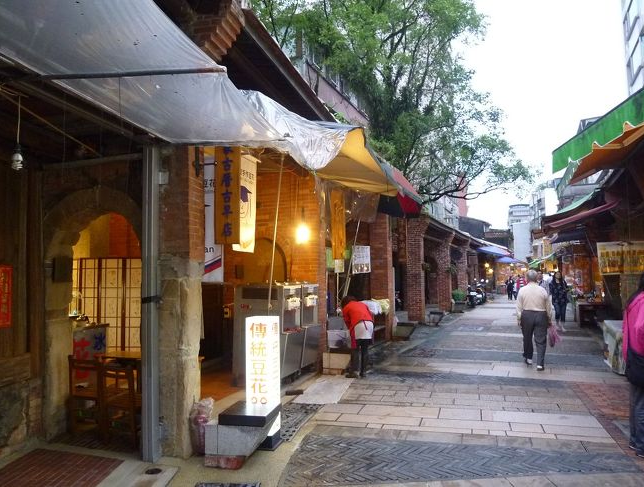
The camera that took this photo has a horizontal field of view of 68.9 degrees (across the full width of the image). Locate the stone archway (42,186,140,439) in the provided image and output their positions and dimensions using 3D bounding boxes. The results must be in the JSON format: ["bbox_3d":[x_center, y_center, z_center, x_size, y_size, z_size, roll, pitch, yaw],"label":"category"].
[{"bbox_3d":[-1.960,0.694,4.566,1.550,2.420,0.320,-3,-4,18],"label":"stone archway"}]

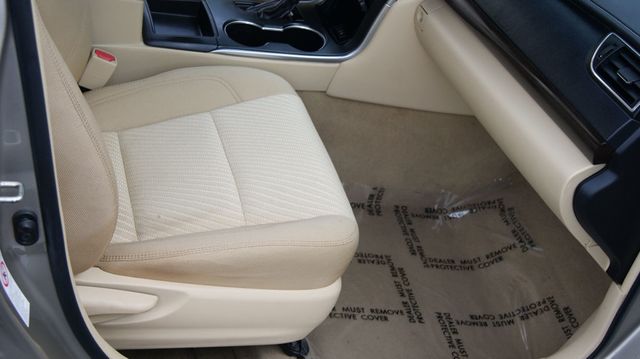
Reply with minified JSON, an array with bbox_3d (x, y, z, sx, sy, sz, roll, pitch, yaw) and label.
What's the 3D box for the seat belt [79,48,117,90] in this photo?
[{"bbox_3d":[-0.389,-0.182,1.534,0.043,0.074,0.027,20,26,-30],"label":"seat belt"}]

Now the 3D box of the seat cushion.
[{"bbox_3d":[-0.241,0.016,1.447,0.465,0.160,0.530,-6,36,-15],"label":"seat cushion"}]

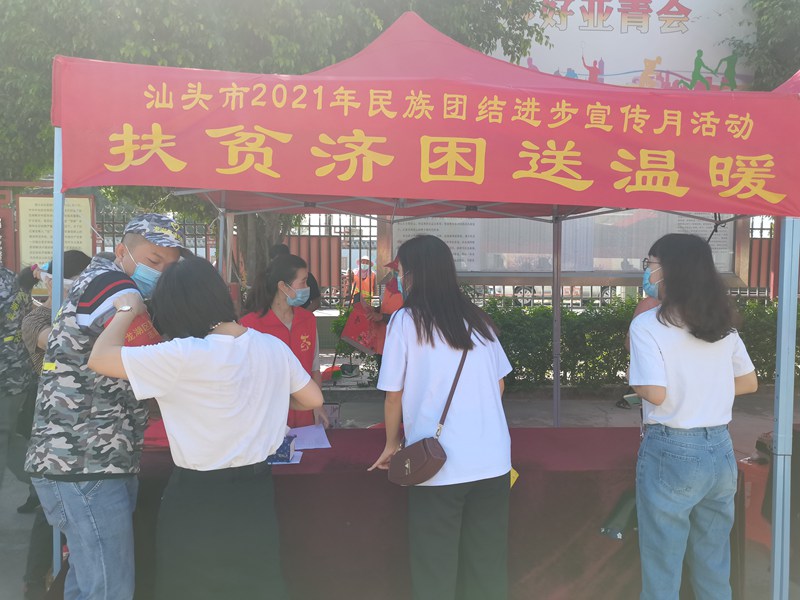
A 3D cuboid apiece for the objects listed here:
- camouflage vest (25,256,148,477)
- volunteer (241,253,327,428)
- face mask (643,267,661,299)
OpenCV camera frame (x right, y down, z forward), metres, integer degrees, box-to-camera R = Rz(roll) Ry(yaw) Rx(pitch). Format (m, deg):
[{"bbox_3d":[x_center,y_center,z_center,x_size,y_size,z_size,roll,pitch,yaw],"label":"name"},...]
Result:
[{"bbox_3d":[-1.000,0.205,1.920,0.360,0.700,0.480,7,-1,-26],"label":"camouflage vest"},{"bbox_3d":[-0.545,0.590,2.820,0.480,1.600,0.360,-1,2,-27],"label":"volunteer"},{"bbox_3d":[0.905,-0.060,2.130,0.085,0.115,0.130,1,2,37],"label":"face mask"}]

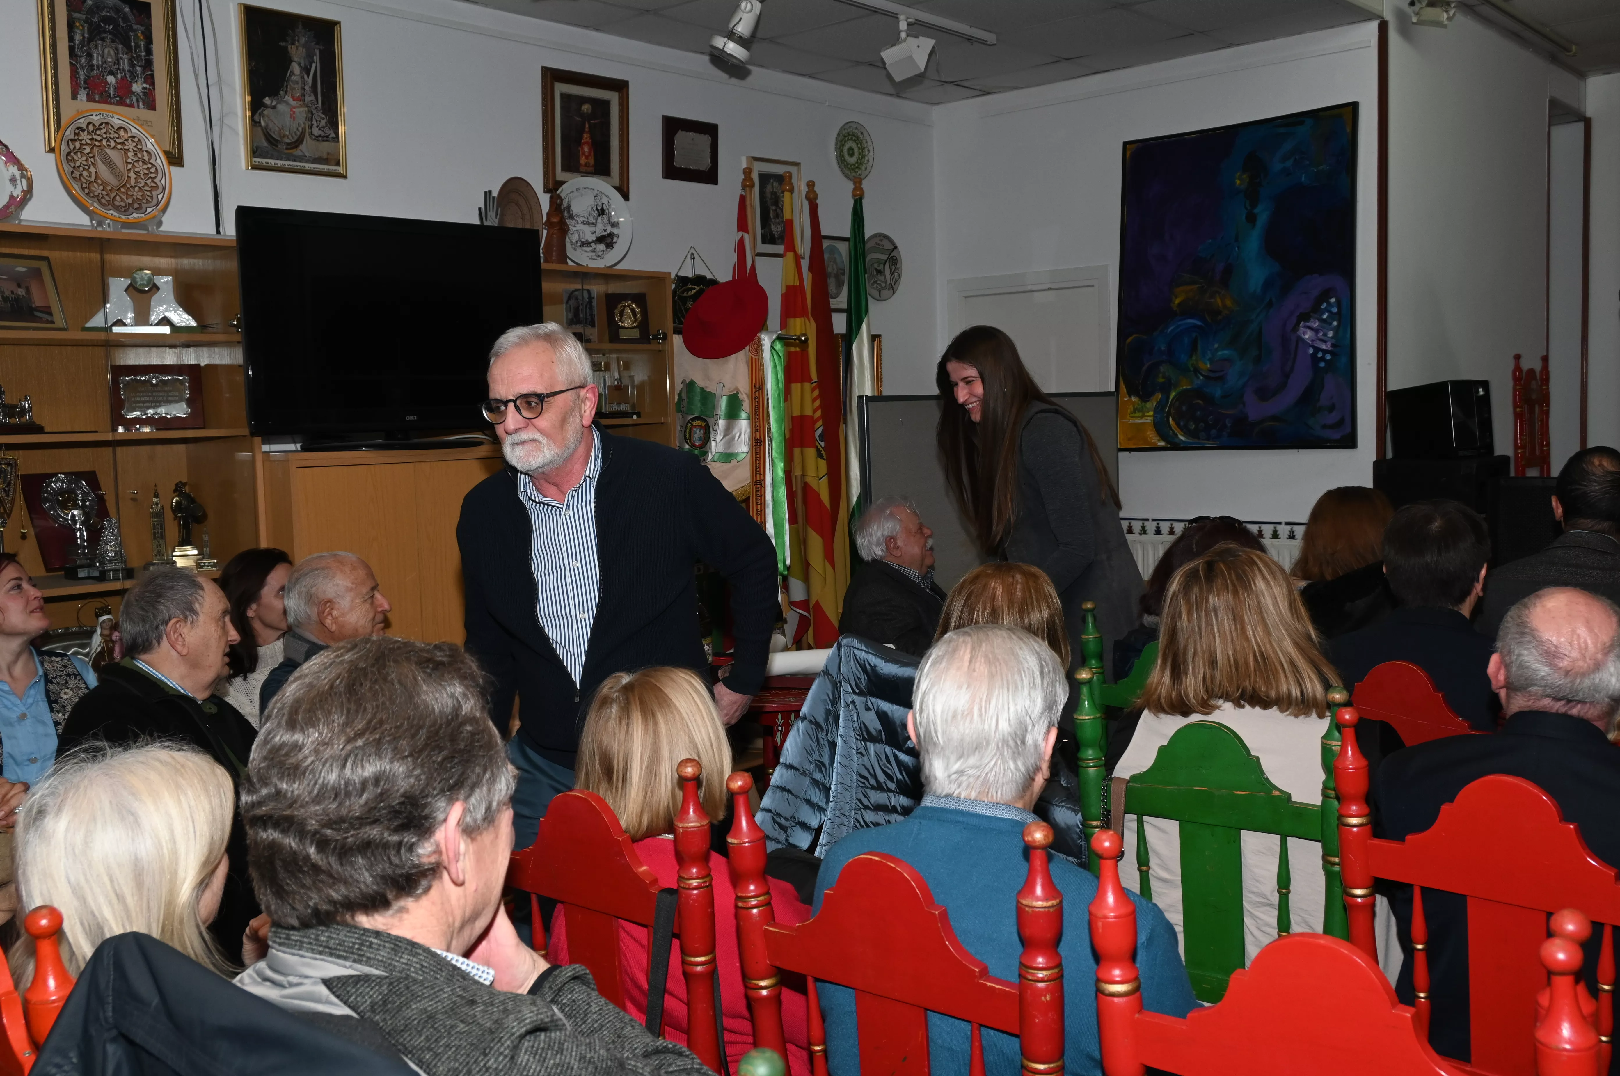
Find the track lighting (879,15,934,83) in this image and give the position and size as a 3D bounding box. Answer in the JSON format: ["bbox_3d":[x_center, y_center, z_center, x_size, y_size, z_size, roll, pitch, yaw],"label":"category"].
[{"bbox_3d":[0.369,-1.793,5.470,0.150,0.220,0.185,6,1,-28],"label":"track lighting"}]

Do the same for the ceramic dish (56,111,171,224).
[{"bbox_3d":[-1.871,-1.001,4.002,0.035,0.313,0.313,-16,-5,38],"label":"ceramic dish"}]

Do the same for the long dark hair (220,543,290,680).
[{"bbox_3d":[-1.272,0.172,3.420,0.190,0.310,0.180,-1,5,6],"label":"long dark hair"}]

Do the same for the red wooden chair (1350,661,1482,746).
[{"bbox_3d":[1.250,0.680,2.929,0.450,1.050,0.460,-6,6,-42],"label":"red wooden chair"}]

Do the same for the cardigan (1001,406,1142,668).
[{"bbox_3d":[0.650,0.026,3.750,0.330,0.700,0.430,-14,6,-7],"label":"cardigan"}]

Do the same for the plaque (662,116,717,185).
[{"bbox_3d":[-0.477,-1.517,5.836,0.025,0.239,0.299,3,6,42],"label":"plaque"}]

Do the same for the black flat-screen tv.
[{"bbox_3d":[-1.277,-0.663,4.644,0.100,0.655,1.065,3,6,42],"label":"black flat-screen tv"}]

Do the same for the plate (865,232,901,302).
[{"bbox_3d":[0.349,-1.269,6.931,0.030,0.320,0.315,3,6,42],"label":"plate"}]

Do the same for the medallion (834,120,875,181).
[{"bbox_3d":[0.188,-1.702,6.554,0.030,0.263,0.263,3,6,42],"label":"medallion"}]

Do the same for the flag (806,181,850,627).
[{"bbox_3d":[0.058,-0.473,5.480,0.190,1.670,0.180,-1,5,3],"label":"flag"}]

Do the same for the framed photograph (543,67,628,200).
[{"bbox_3d":[-0.839,-1.521,5.594,0.030,0.450,0.405,3,6,42],"label":"framed photograph"}]

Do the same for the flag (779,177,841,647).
[{"bbox_3d":[-0.011,-0.434,5.330,0.210,1.720,0.200,-1,5,3],"label":"flag"}]

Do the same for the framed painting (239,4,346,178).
[{"bbox_3d":[-1.602,-1.375,4.603,0.025,0.491,0.337,3,6,42],"label":"framed painting"}]

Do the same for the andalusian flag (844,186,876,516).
[{"bbox_3d":[0.197,-0.479,5.500,0.160,1.670,0.170,-1,5,3],"label":"andalusian flag"}]

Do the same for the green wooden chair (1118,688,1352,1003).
[{"bbox_3d":[0.751,0.727,2.539,0.460,1.050,0.450,2,6,36],"label":"green wooden chair"}]

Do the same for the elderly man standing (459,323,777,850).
[{"bbox_3d":[-0.307,0.460,2.534,0.530,1.640,0.410,0,5,21],"label":"elderly man standing"}]

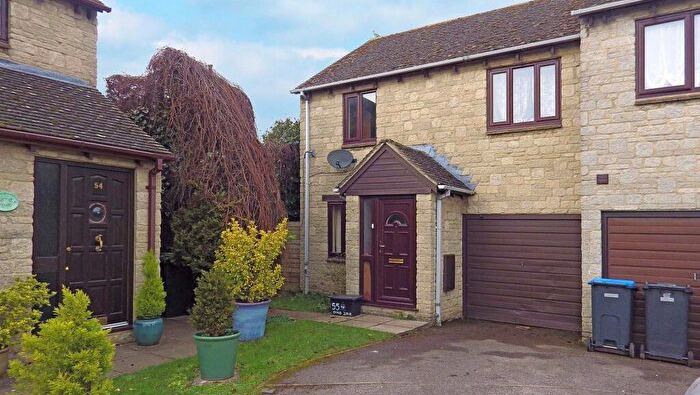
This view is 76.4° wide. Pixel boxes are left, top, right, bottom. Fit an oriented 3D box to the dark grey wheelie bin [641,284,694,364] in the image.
[{"bbox_3d":[4.678,1.825,6.631,0.580,1.070,0.700,-1,-3,33],"label":"dark grey wheelie bin"}]

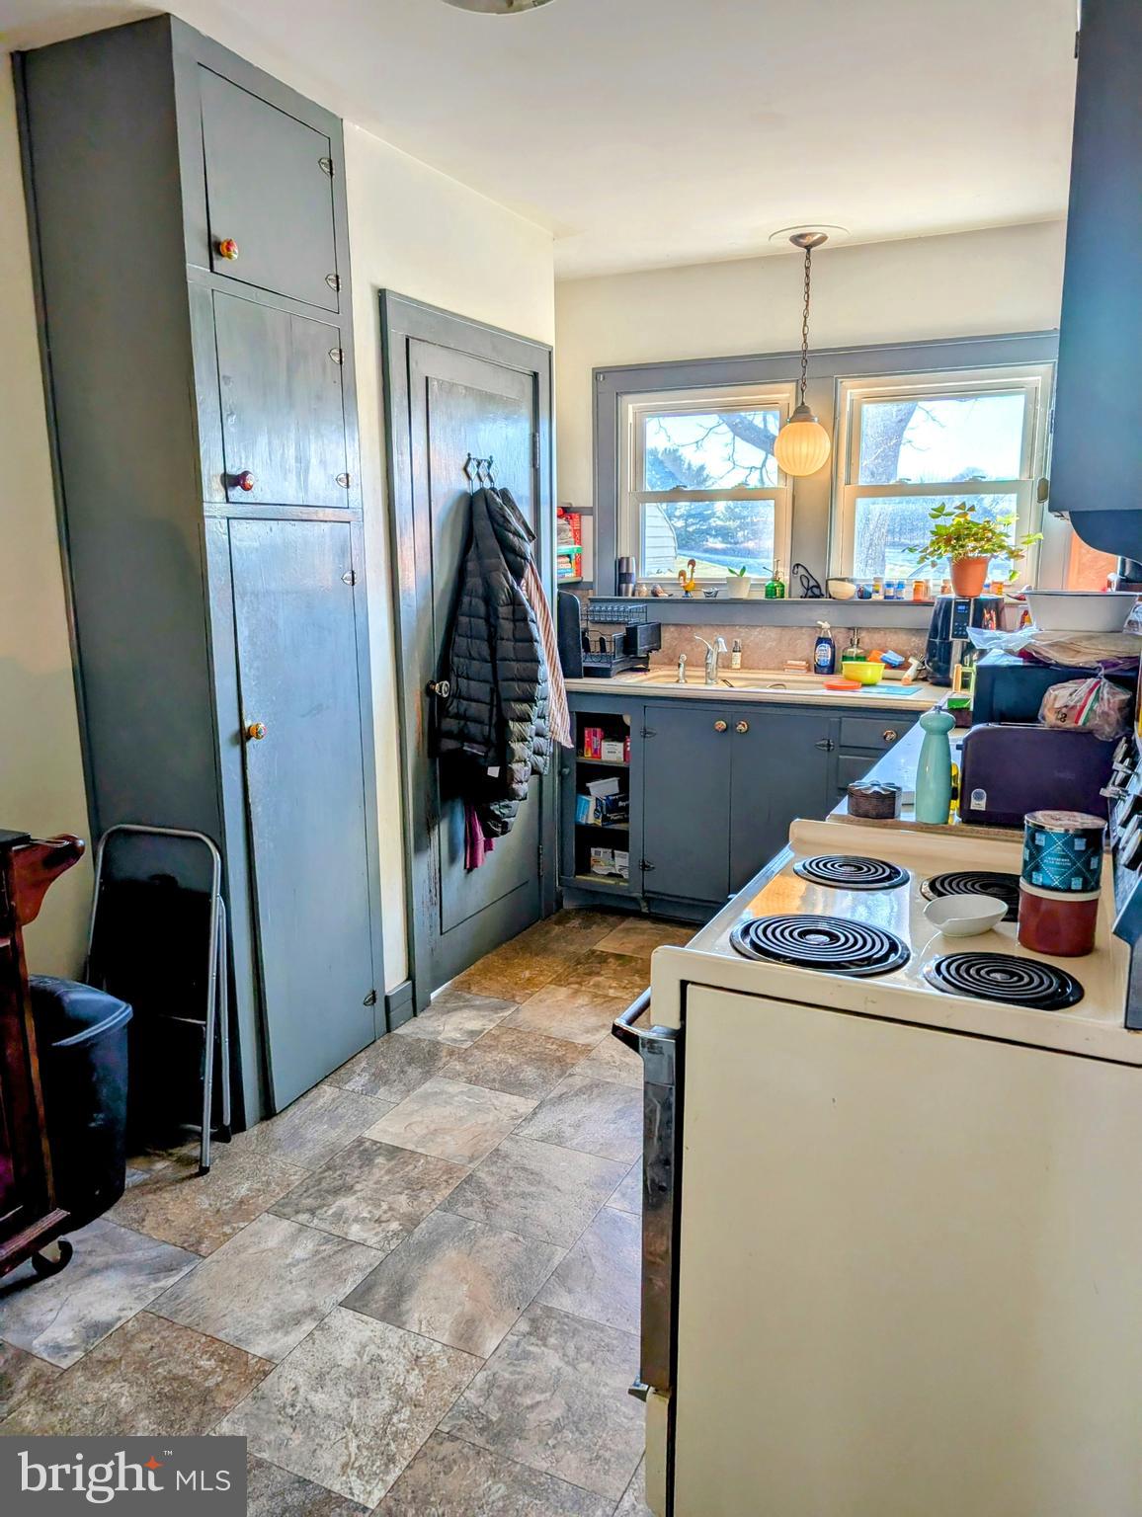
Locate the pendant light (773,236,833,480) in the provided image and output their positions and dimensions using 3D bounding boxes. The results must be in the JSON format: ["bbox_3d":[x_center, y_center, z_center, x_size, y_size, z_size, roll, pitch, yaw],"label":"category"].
[{"bbox_3d":[0.846,-1.440,3.782,0.205,0.830,0.205,5,13,25],"label":"pendant light"}]

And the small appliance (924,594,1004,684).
[{"bbox_3d":[1.427,-0.430,3.840,0.252,0.322,0.280,6,13,28],"label":"small appliance"}]

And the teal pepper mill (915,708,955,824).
[{"bbox_3d":[0.665,0.009,1.921,0.061,0.206,0.061,5,13,25],"label":"teal pepper mill"}]

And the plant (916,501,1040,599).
[{"bbox_3d":[1.407,-0.722,3.646,0.400,0.325,0.340,5,13,25],"label":"plant"}]

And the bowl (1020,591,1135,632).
[{"bbox_3d":[1.085,-0.315,2.247,0.220,0.080,0.220,5,13,25],"label":"bowl"}]

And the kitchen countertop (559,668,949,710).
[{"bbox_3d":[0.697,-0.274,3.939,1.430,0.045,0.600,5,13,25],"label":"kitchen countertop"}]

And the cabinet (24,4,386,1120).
[{"bbox_3d":[-0.883,-0.358,2.722,0.460,2.475,0.580,6,13,25],"label":"cabinet"}]

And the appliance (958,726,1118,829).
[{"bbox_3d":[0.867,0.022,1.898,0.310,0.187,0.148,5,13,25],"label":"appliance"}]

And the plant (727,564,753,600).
[{"bbox_3d":[0.681,-0.714,4.258,0.102,0.138,0.102,6,13,25],"label":"plant"}]

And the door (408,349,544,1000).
[{"bbox_3d":[-0.302,-0.280,3.518,0.045,1.980,0.775,6,13,25],"label":"door"}]

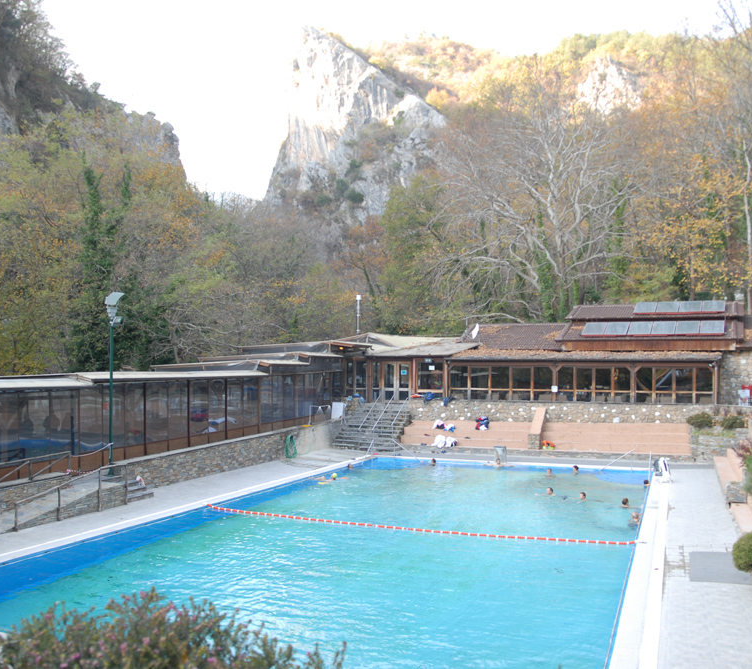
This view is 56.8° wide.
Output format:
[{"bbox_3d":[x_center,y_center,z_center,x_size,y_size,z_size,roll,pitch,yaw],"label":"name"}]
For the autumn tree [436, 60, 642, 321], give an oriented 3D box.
[{"bbox_3d":[13.407,-10.783,57.000,16.200,23.333,14.000,-1,-4,23],"label":"autumn tree"}]

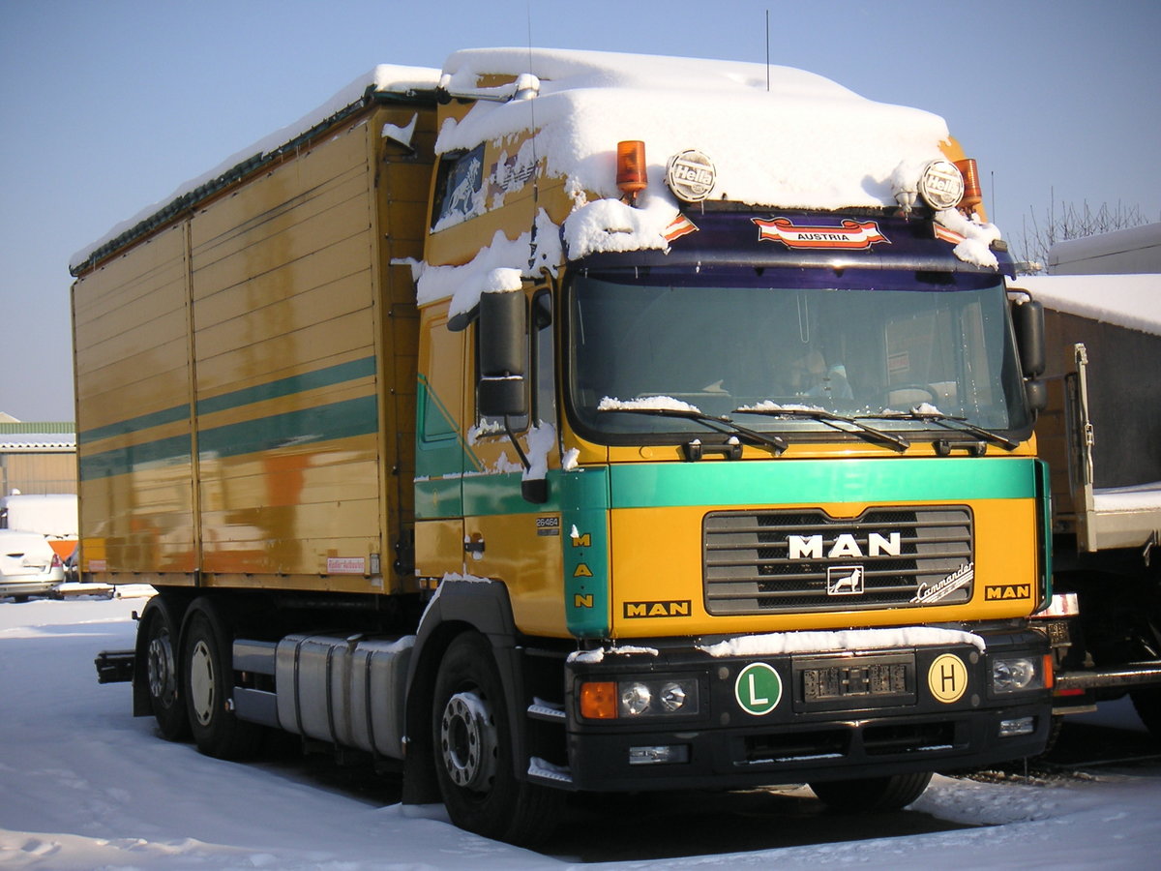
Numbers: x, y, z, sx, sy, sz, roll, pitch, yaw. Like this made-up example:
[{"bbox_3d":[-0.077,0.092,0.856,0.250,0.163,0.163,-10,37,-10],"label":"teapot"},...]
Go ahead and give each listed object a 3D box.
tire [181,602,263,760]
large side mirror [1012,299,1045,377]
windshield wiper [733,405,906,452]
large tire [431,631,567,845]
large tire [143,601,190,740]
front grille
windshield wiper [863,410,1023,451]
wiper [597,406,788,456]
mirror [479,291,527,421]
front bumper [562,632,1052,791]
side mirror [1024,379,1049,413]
[{"bbox_3d":[-2.400,1.651,13.666,0.320,1.035,1.035,0,-3,-26],"label":"tire"},{"bbox_3d":[2.193,-0.475,9.984,0.110,0.370,0.200,-4,-3,42],"label":"large side mirror"},{"bbox_3d":[1.074,-0.027,8.987,0.930,0.180,0.130,0,-3,-26],"label":"windshield wiper"},{"bbox_3d":[-0.396,1.451,9.738,0.310,1.035,1.035,0,-3,-26],"label":"large tire"},{"bbox_3d":[-2.914,1.690,14.918,0.310,1.035,1.035,0,-3,-26],"label":"large tire"},{"bbox_3d":[1.121,0.541,8.897,1.400,0.440,0.100,0,-3,-26],"label":"front grille"},{"bbox_3d":[1.634,-0.019,9.298,0.930,0.165,0.140,0,-3,-26],"label":"windshield wiper"},{"bbox_3d":[0.497,-0.021,8.756,0.870,0.190,0.170,0,-3,-26],"label":"wiper"},{"bbox_3d":[-0.328,-0.344,8.724,0.200,0.540,0.120,-2,-2,2],"label":"mirror"},{"bbox_3d":[1.128,1.198,8.982,2.470,0.570,0.420,0,-3,-26],"label":"front bumper"},{"bbox_3d":[2.205,-0.193,9.973,0.100,0.155,0.190,-4,-3,42],"label":"side mirror"}]

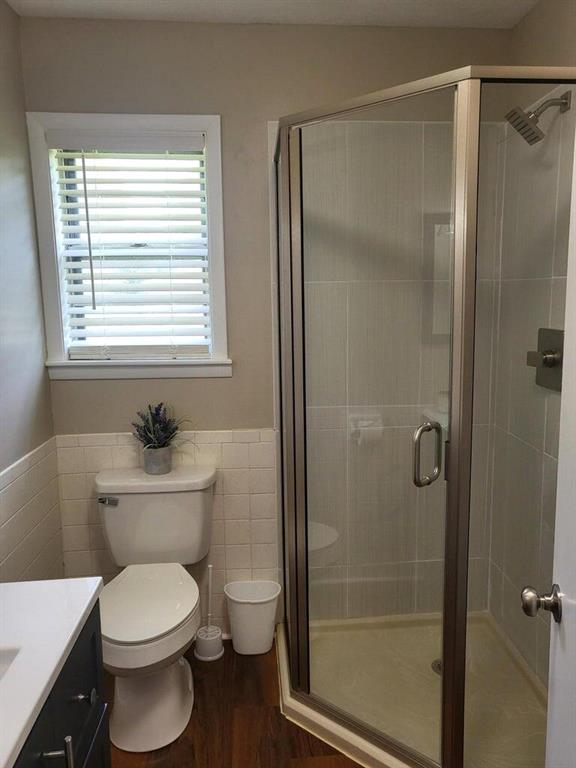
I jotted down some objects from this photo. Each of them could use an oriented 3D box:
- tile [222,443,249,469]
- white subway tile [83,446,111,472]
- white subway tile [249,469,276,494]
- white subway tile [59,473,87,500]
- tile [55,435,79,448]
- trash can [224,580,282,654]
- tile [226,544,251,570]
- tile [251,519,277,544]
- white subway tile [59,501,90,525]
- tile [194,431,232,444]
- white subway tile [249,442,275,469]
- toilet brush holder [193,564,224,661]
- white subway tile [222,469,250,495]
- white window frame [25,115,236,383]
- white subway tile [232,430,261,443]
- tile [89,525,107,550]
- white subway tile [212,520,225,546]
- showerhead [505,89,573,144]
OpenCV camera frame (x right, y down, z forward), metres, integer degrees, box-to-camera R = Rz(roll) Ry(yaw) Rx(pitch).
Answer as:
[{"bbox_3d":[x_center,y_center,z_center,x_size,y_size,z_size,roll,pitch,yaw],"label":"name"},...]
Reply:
[{"bbox_3d":[-0.210,0.291,2.344,0.108,0.107,0.009,-1,9,-4],"label":"tile"},{"bbox_3d":[-0.756,0.303,2.308,0.108,0.107,0.009,-1,9,-4],"label":"white subway tile"},{"bbox_3d":[-0.103,0.399,2.376,0.107,0.107,0.010,-1,8,-3],"label":"white subway tile"},{"bbox_3d":[-0.865,0.413,2.331,0.106,0.107,0.010,-1,8,-3],"label":"white subway tile"},{"bbox_3d":[-0.879,0.228,2.304,0.085,0.050,0.010,-1,8,-3],"label":"tile"},{"bbox_3d":[-0.141,0.968,2.349,0.230,0.267,0.170,-1,8,-4],"label":"trash can"},{"bbox_3d":[-0.208,0.724,2.415,0.107,0.107,0.010,-1,8,-3],"label":"tile"},{"bbox_3d":[-0.100,0.615,2.407,0.107,0.107,0.010,-1,8,-3],"label":"tile"},{"bbox_3d":[-0.866,0.523,2.346,0.106,0.107,0.010,-1,8,-3],"label":"white subway tile"},{"bbox_3d":[-0.301,0.215,2.338,0.152,0.050,0.010,-1,8,-3],"label":"tile"},{"bbox_3d":[-0.104,0.291,2.361,0.107,0.107,0.010,-1,8,-3],"label":"white subway tile"},{"bbox_3d":[-0.323,0.915,2.345,0.119,0.380,0.118,-1,8,-4],"label":"toilet brush holder"},{"bbox_3d":[-0.209,0.399,2.361,0.108,0.107,0.009,-1,9,-4],"label":"white subway tile"},{"bbox_3d":[-0.585,-0.508,2.205,0.711,0.984,0.090,-1,8,-4],"label":"white window frame"},{"bbox_3d":[-0.168,0.211,2.335,0.111,0.050,0.009,-1,9,-4],"label":"white subway tile"},{"bbox_3d":[-0.753,0.625,2.358,0.108,0.107,0.009,-1,9,-4],"label":"tile"},{"bbox_3d":[-0.316,0.617,2.393,0.109,0.109,0.010,-1,8,-4],"label":"white subway tile"},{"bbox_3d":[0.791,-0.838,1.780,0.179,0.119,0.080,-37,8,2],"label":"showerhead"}]

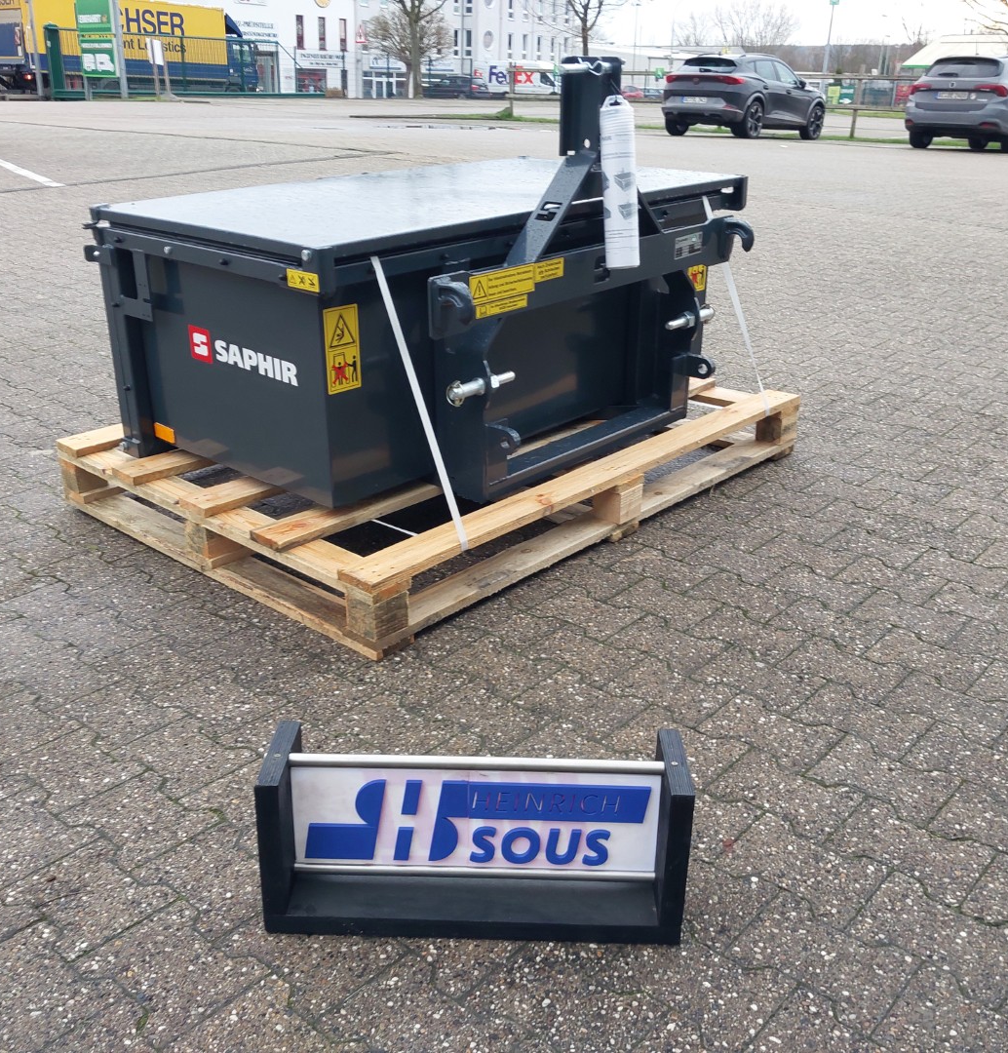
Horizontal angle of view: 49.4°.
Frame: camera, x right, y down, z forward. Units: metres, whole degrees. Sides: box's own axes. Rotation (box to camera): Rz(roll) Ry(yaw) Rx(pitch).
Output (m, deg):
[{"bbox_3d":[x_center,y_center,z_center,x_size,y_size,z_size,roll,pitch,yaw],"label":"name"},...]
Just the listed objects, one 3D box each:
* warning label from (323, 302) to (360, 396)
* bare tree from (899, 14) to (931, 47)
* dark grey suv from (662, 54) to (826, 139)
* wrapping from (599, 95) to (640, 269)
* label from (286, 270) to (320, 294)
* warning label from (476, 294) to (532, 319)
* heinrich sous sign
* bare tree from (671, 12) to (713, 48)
[{"bbox_3d":[-0.333,-0.368,2.281,0.005,0.178,0.089,20,31,38],"label":"warning label"},{"bbox_3d":[35.971,-40.759,95.641,2.874,7.121,2.874,9,24,17],"label":"bare tree"},{"bbox_3d":[4.900,-8.580,21.850,1.870,1.520,4.450,18,28,35],"label":"dark grey suv"},{"bbox_3d":[0.254,-0.748,2.400,0.076,0.366,0.076,-3,21,1],"label":"wrapping"},{"bbox_3d":[-0.400,-0.491,2.192,0.098,0.035,0.005,20,31,38],"label":"label"},{"bbox_3d":[0.000,-0.456,2.269,0.005,0.027,0.156,20,31,38],"label":"warning label"},{"bbox_3d":[-0.037,0.410,1.475,0.550,0.235,0.147,1,24,2],"label":"heinrich sous sign"},{"bbox_3d":[17.150,-42.896,99.841,3.800,7.340,3.800,5,23,8],"label":"bare tree"}]

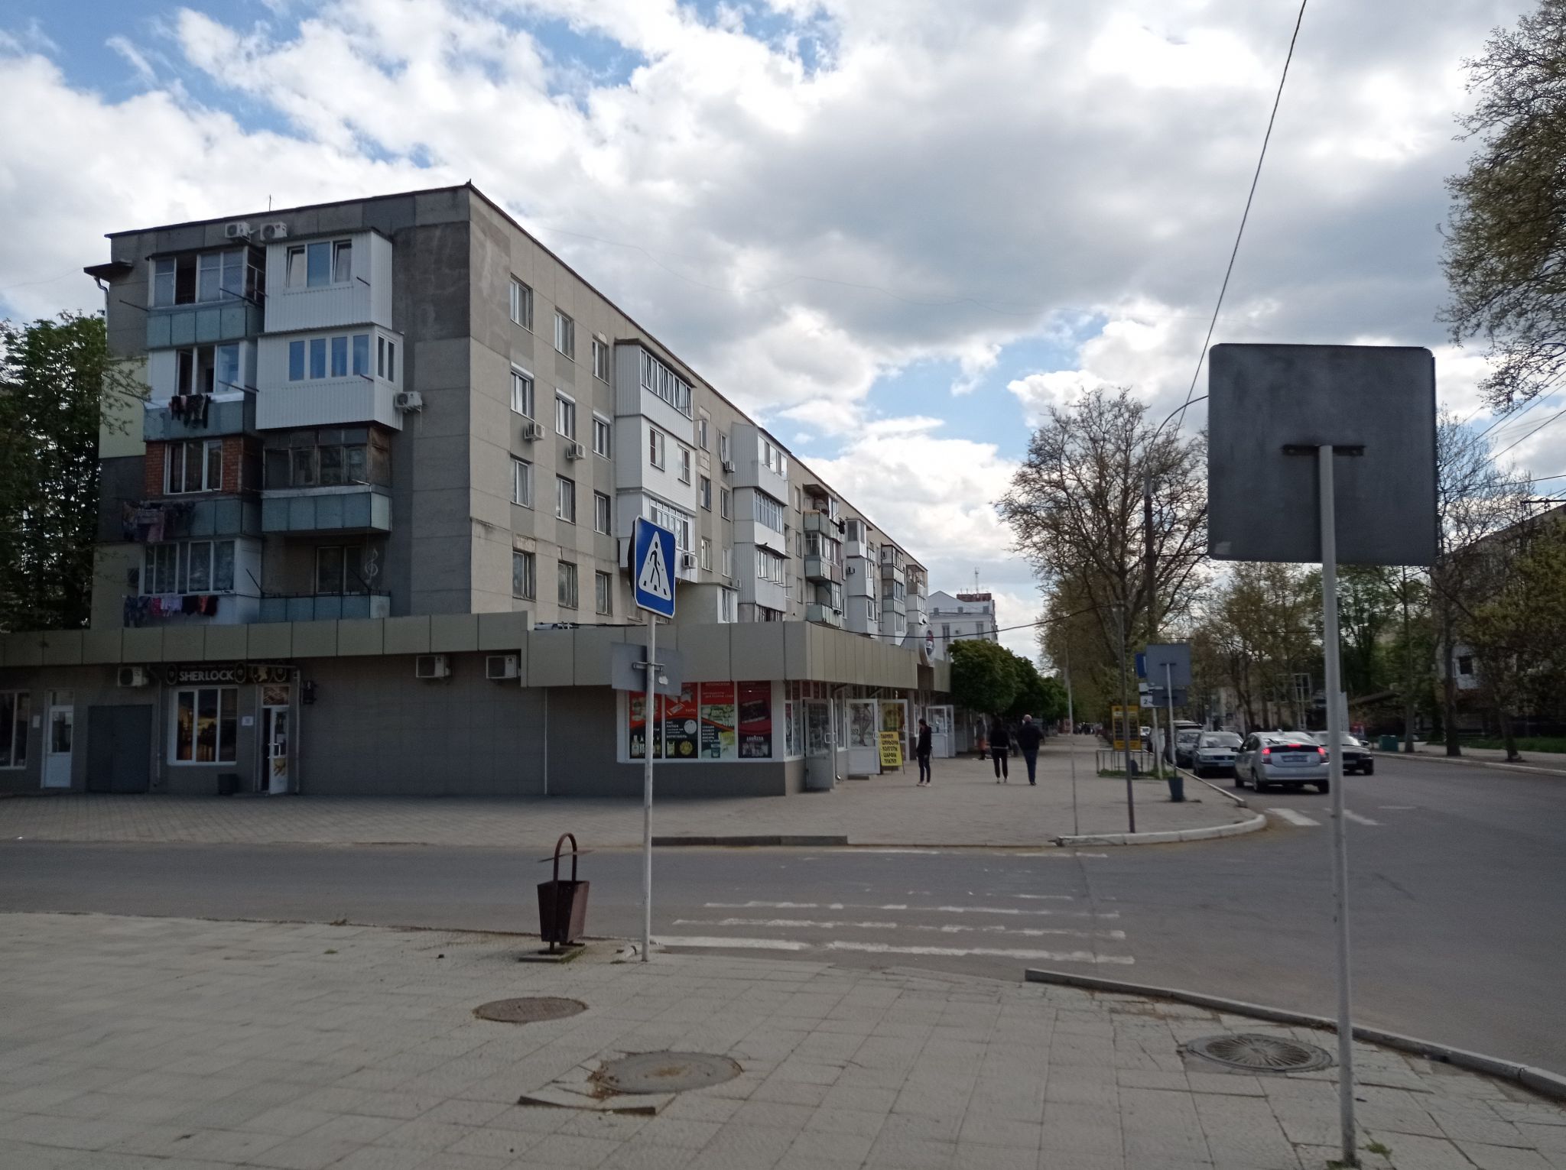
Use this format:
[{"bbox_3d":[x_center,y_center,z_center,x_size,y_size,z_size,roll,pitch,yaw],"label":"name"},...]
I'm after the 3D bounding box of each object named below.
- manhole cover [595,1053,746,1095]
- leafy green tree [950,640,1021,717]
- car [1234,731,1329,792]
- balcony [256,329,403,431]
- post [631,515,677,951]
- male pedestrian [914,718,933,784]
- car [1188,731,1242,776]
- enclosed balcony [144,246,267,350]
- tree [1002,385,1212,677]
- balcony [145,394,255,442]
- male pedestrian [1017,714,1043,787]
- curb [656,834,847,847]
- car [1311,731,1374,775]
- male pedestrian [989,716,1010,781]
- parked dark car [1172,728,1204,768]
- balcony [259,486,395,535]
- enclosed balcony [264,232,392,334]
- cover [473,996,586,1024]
[{"bbox_3d":[-0.524,2.301,5.919,0.650,0.050,0.650,-1,-6,0],"label":"manhole cover"},{"bbox_3d":[8.908,5.021,56.000,3.300,5.300,3.300,-2,-6,13],"label":"leafy green tree"},{"bbox_3d":[12.747,4.522,32.427,1.730,1.490,4.400,-3,-6,13],"label":"car"},{"bbox_3d":[-12.147,-5.432,34.005,3.470,2.630,1.450,-3,-6,13],"label":"balcony"},{"bbox_3d":[-0.897,1.056,8.850,0.170,3.070,0.600,-3,-6,21],"label":"post"},{"bbox_3d":[3.437,4.072,30.887,0.340,1.650,0.420,3,-7,-35],"label":"male pedestrian"},{"bbox_3d":[14.970,5.719,43.284,1.720,1.440,4.600,-2,-6,13],"label":"car"},{"bbox_3d":[-16.017,-7.894,35.332,3.200,2.710,1.100,-3,-6,13],"label":"enclosed balcony"},{"bbox_3d":[17.328,-0.829,66.000,12.500,19.000,12.000,-2,-6,13],"label":"tree"},{"bbox_3d":[-16.313,-4.609,35.760,3.160,1.130,1.050,-2,-6,13],"label":"balcony"},{"bbox_3d":[6.149,4.108,31.594,0.600,1.770,0.400,-3,-6,12],"label":"male pedestrian"},{"bbox_3d":[-0.458,3.695,18.285,2.950,0.150,0.150,-3,-6,13],"label":"curb"},{"bbox_3d":[18.080,5.531,41.893,1.750,1.400,4.500,-2,-6,13],"label":"car"},{"bbox_3d":[5.474,4.186,32.089,0.520,1.680,0.350,-3,-6,12],"label":"male pedestrian"},{"bbox_3d":[16.545,6.549,50.986,1.720,1.450,4.400,-2,-6,13],"label":"parked dark car"},{"bbox_3d":[-12.447,-1.968,34.578,3.280,1.200,1.080,-2,-6,13],"label":"balcony"},{"bbox_3d":[-12.377,-8.040,34.481,3.200,2.620,1.100,-3,-6,13],"label":"enclosed balcony"},{"bbox_3d":[-1.427,2.419,7.155,0.640,0.040,0.640,-3,-6,12],"label":"cover"}]

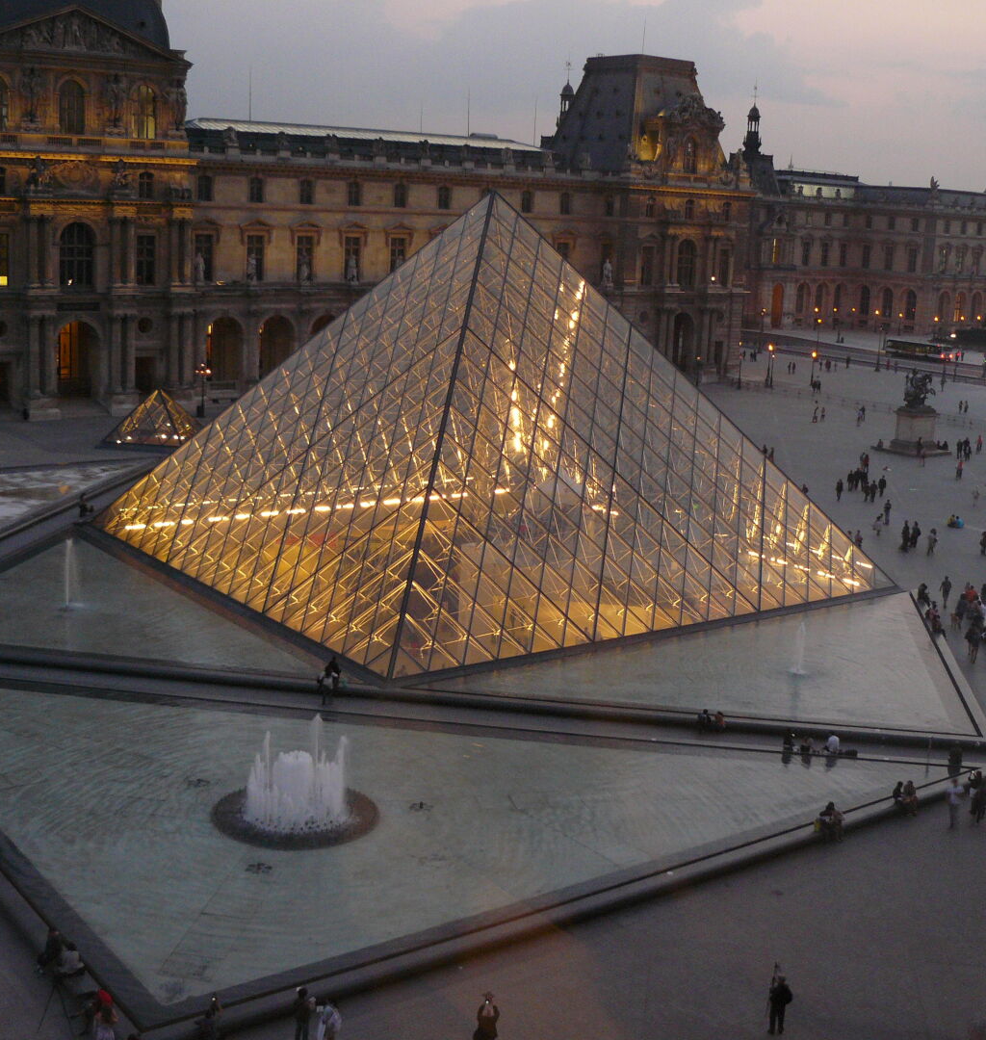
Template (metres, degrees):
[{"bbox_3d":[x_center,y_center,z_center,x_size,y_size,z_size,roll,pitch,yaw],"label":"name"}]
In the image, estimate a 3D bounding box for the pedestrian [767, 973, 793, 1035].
[{"bbox_3d":[7.767,13.019,38.851,0.650,1.720,0.450,-1,12,-14],"label":"pedestrian"}]

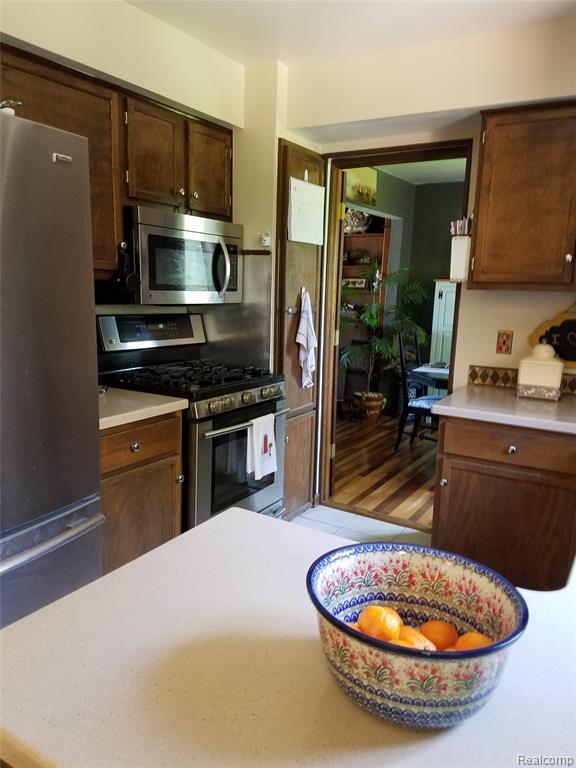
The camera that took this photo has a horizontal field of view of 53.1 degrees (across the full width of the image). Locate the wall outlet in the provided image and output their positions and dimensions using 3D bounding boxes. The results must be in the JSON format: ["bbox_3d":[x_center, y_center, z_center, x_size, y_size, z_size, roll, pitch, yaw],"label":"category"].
[{"bbox_3d":[1.136,-0.217,3.018,0.073,0.118,0.008,8,12,31],"label":"wall outlet"}]

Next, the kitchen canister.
[{"bbox_3d":[1.245,-0.070,2.812,0.173,0.279,0.168,8,12,31],"label":"kitchen canister"}]

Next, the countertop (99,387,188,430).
[{"bbox_3d":[-0.875,0.091,2.463,0.646,0.038,0.610,8,12,31],"label":"countertop"}]

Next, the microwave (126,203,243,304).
[{"bbox_3d":[-0.606,-0.637,2.984,0.398,0.428,0.761,8,12,31],"label":"microwave"}]

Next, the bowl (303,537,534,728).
[{"bbox_3d":[0.164,0.331,0.761,0.274,0.129,0.274,2,10,0],"label":"bowl"}]

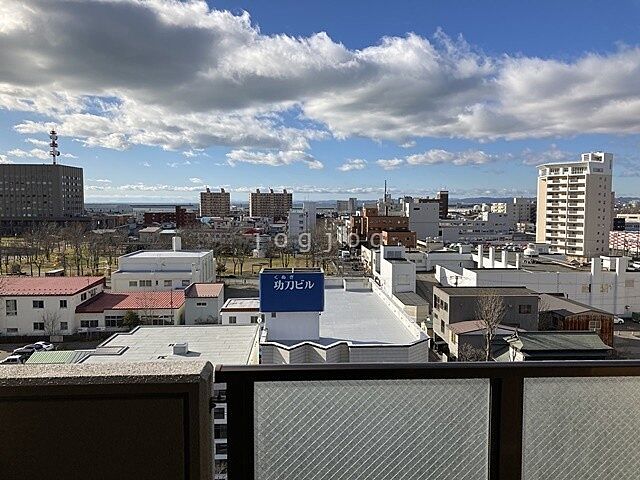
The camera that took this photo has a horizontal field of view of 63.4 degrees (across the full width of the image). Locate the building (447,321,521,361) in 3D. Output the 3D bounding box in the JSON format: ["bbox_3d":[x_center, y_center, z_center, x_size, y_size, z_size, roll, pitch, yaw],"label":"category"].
[{"bbox_3d":[23.770,14.108,74.042,10.000,4.500,5.300,0,4,-3],"label":"building"}]

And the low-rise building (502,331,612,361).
[{"bbox_3d":[31.288,14.310,67.700,11.600,5.000,6.200,0,4,-3],"label":"low-rise building"}]

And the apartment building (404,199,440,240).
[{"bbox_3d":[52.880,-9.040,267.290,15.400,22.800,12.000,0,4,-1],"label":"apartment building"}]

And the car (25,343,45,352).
[{"bbox_3d":[-41.620,15.780,75.140,3.900,1.500,1.700,0,4,-1],"label":"car"}]

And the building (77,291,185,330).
[{"bbox_3d":[-31.664,12.638,89.688,15.800,5.200,13.000,0,4,-3],"label":"building"}]

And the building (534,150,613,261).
[{"bbox_3d":[96.744,-12.617,197.580,16.000,40.200,20.500,-2,5,-30],"label":"building"}]

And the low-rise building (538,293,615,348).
[{"bbox_3d":[38.780,12.715,82.307,7.600,6.100,14.200,0,4,-3],"label":"low-rise building"}]

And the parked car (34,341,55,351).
[{"bbox_3d":[-41.030,15.690,76.340,3.900,1.500,1.700,0,4,-1],"label":"parked car"}]

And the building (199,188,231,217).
[{"bbox_3d":[-111.080,-34.670,546.060,28.500,33.000,12.000,-1,4,-19],"label":"building"}]

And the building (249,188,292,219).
[{"bbox_3d":[-50.835,-35.803,549.345,43.500,36.300,11.500,0,4,1],"label":"building"}]

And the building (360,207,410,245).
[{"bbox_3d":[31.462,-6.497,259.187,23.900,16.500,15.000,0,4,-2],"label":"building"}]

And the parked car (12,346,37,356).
[{"bbox_3d":[-42.010,15.890,73.540,3.900,1.500,1.700,0,4,-1],"label":"parked car"}]

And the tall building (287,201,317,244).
[{"bbox_3d":[-8.590,-7.815,249.909,13.330,20.400,14.000,0,4,-2],"label":"tall building"}]

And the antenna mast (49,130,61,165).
[{"bbox_3d":[-163.413,-56.812,319.000,4.800,22.000,4.600,0,4,-3],"label":"antenna mast"}]

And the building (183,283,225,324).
[{"bbox_3d":[-21.210,11.930,96.120,6.100,6.100,7.000,0,4,-1],"label":"building"}]

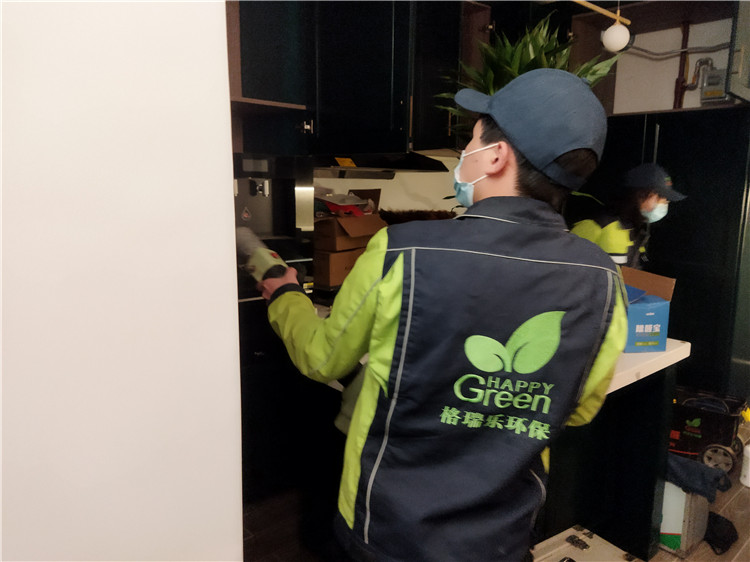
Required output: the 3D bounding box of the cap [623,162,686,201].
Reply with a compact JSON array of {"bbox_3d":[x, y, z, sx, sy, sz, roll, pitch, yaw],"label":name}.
[{"bbox_3d":[1.295,-0.459,2.700,0.175,0.155,0.270,-8,22,-44],"label":"cap"}]

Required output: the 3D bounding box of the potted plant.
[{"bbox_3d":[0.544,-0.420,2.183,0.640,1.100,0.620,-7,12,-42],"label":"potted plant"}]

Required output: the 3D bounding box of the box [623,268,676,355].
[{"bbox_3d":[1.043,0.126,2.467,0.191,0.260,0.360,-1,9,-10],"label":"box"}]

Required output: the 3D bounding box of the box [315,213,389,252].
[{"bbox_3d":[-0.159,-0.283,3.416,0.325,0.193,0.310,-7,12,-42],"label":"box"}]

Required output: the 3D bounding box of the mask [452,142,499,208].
[{"bbox_3d":[0.175,-0.180,1.000,0.110,0.110,0.140,10,12,33],"label":"mask"}]

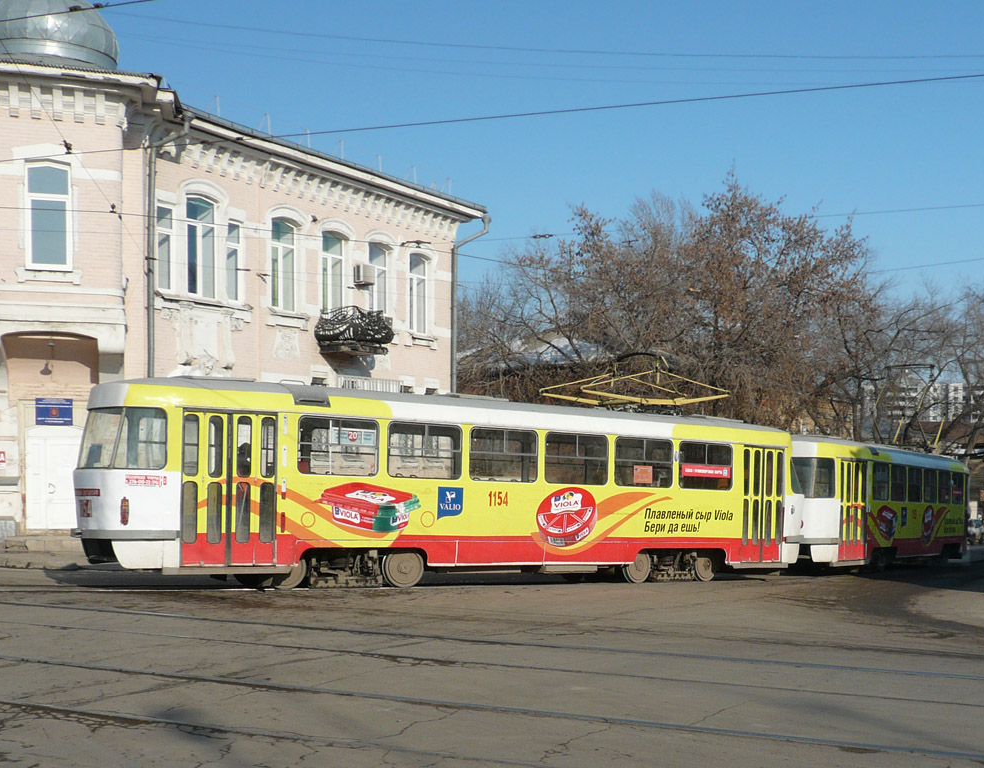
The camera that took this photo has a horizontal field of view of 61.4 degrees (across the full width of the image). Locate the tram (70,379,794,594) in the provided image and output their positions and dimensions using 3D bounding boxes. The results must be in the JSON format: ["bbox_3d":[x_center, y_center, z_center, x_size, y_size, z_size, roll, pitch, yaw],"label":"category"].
[{"bbox_3d":[0.073,1.980,15.391,13.950,3.200,2.500,5,-5,-24],"label":"tram"}]

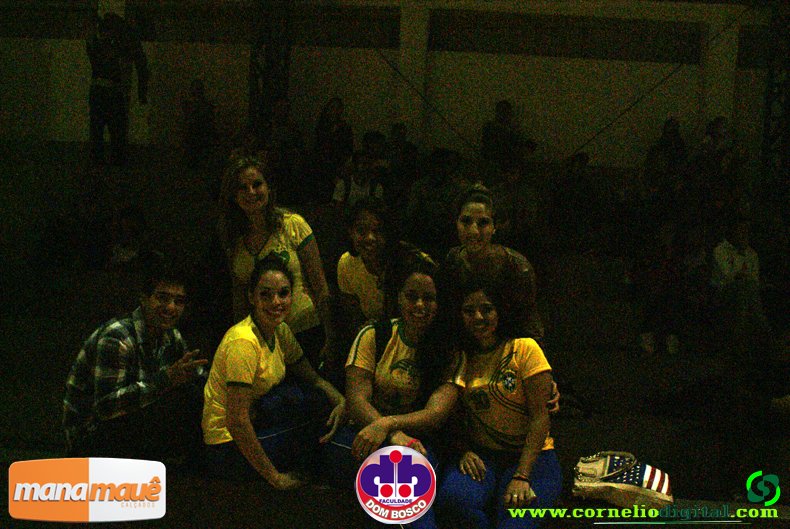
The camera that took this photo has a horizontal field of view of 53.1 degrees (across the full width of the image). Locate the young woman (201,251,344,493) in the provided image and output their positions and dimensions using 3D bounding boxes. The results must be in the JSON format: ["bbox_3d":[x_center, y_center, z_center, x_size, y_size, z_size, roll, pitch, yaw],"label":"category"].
[{"bbox_3d":[-0.440,0.385,2.850,0.500,0.840,0.620,2,2,-41],"label":"young woman"}]

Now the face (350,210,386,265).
[{"bbox_3d":[-0.110,-0.112,3.280,0.148,0.218,0.165,3,1,-15],"label":"face"}]

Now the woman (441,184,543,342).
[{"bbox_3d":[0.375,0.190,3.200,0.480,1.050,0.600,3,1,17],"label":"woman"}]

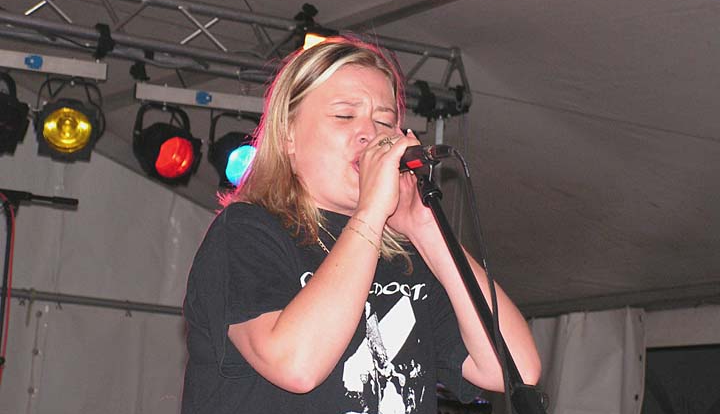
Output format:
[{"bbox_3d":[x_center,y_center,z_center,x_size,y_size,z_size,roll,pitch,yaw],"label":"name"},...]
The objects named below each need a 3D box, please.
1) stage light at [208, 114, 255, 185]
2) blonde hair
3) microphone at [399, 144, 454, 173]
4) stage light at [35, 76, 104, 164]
[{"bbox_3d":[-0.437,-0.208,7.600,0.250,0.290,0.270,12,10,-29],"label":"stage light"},{"bbox_3d":[-0.061,-0.079,2.820,0.220,0.290,0.240,16,-19,-38],"label":"blonde hair"},{"bbox_3d":[0.052,-0.065,2.697,0.050,0.050,0.180,14,-13,-33],"label":"microphone"},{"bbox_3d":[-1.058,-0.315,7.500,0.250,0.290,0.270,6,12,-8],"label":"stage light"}]

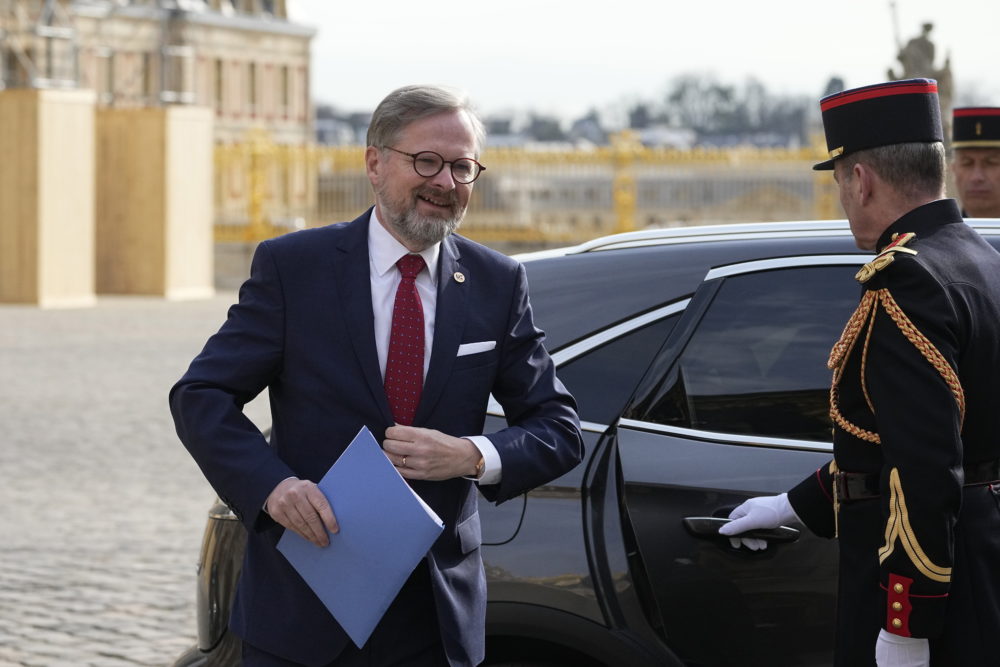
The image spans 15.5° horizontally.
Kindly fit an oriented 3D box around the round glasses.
[{"bbox_3d":[-0.116,-0.271,5.800,0.138,0.046,0.140,11,3,-31],"label":"round glasses"}]

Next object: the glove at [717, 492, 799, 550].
[{"bbox_3d":[0.446,0.323,6.330,0.135,0.100,0.090,1,3,22],"label":"glove"}]

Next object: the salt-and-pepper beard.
[{"bbox_3d":[-0.124,-0.185,5.790,0.142,0.105,0.100,11,3,-31],"label":"salt-and-pepper beard"}]

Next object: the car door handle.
[{"bbox_3d":[0.419,0.340,6.360,0.212,0.033,0.045,5,5,22],"label":"car door handle"}]

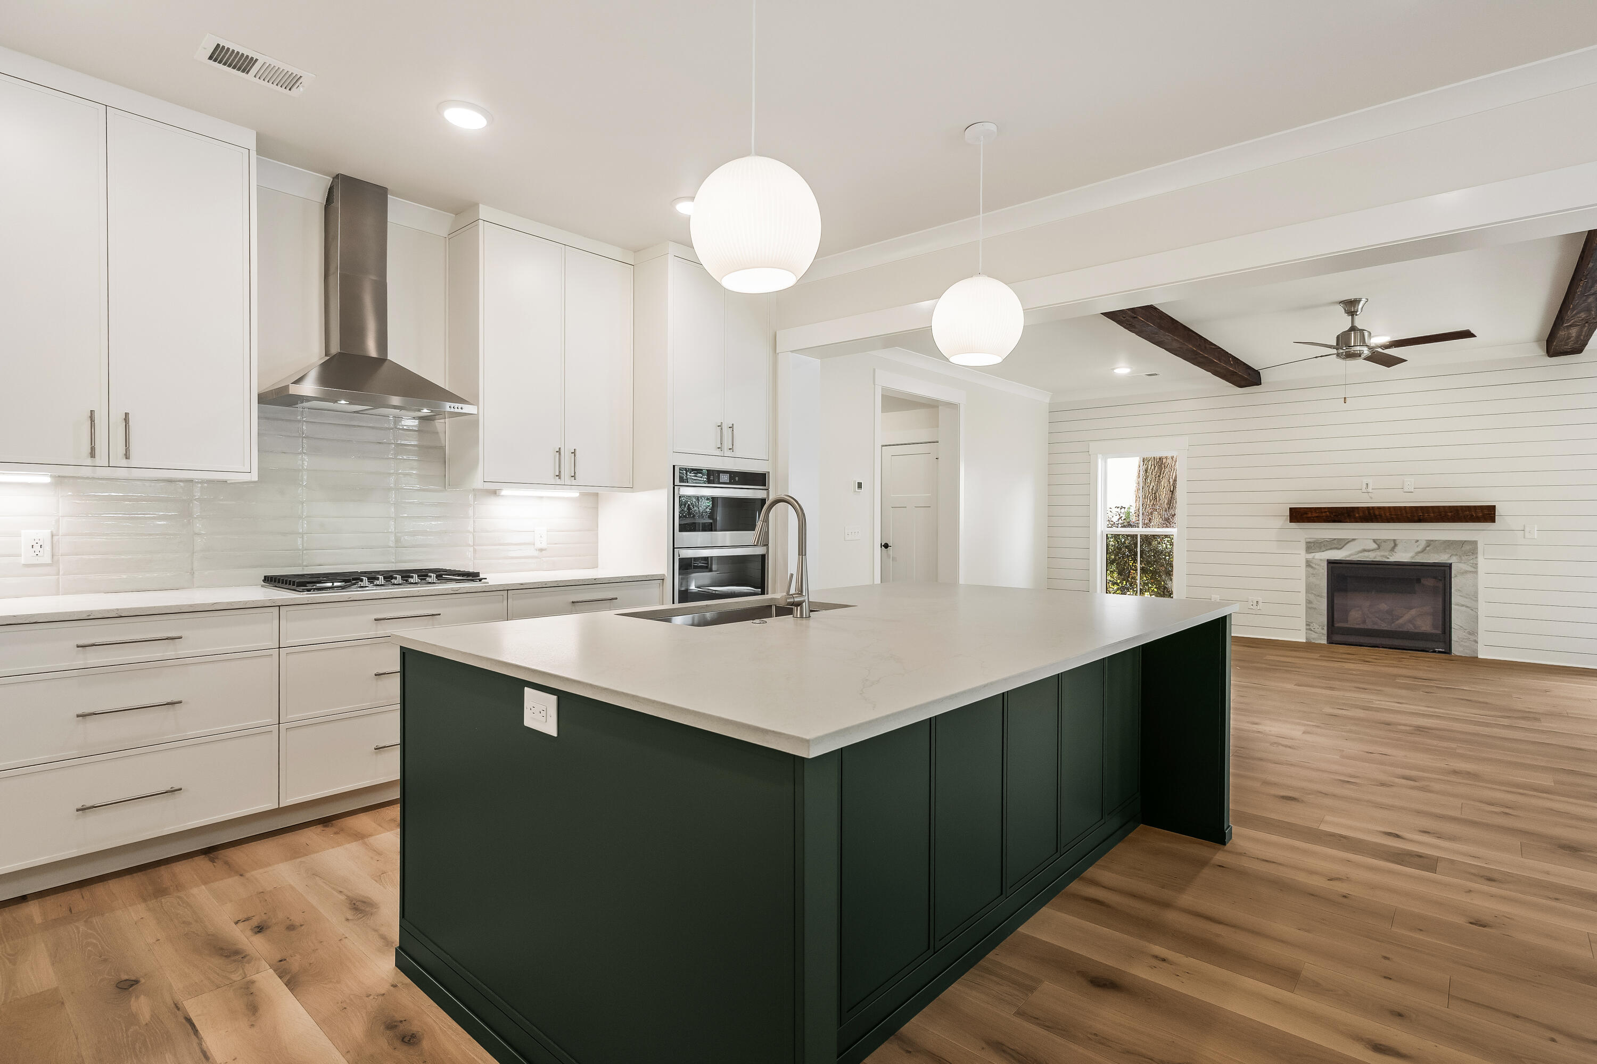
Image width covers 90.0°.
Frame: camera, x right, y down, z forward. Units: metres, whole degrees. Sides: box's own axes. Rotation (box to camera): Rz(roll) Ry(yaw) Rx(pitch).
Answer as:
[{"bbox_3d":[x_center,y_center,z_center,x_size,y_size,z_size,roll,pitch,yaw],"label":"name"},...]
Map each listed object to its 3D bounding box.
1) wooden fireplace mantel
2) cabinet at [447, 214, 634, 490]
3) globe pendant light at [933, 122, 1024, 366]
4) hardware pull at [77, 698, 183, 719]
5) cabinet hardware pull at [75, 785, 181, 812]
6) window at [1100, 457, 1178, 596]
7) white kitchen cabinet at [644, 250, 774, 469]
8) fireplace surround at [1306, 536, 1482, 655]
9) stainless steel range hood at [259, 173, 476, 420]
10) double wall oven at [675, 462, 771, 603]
[{"bbox_3d":[5.497,-0.160,7.456,1.520,0.148,0.200,1,1,41],"label":"wooden fireplace mantel"},{"bbox_3d":[-1.362,-0.896,4.306,0.345,1.345,0.914,1,1,41],"label":"cabinet"},{"bbox_3d":[0.701,-1.106,3.071,0.345,0.895,0.345,0,1,0],"label":"globe pendant light"},{"bbox_3d":[-2.218,0.586,2.652,0.036,0.012,0.272,1,1,41],"label":"hardware pull"},{"bbox_3d":[-2.221,0.888,2.656,0.036,0.012,0.272,1,1,41],"label":"cabinet hardware pull"},{"bbox_3d":[3.871,-0.012,9.100,0.870,1.740,0.100,1,1,41],"label":"window"},{"bbox_3d":[-0.667,-0.969,4.861,0.640,1.170,0.840,1,1,41],"label":"white kitchen cabinet"},{"bbox_3d":[5.550,0.596,7.526,1.310,1.030,0.060,1,1,41],"label":"fireplace surround"},{"bbox_3d":[-1.920,-1.060,3.573,0.465,1.035,0.763,1,1,41],"label":"stainless steel range hood"},{"bbox_3d":[-0.641,0.169,4.846,0.605,1.075,0.756,1,1,41],"label":"double wall oven"}]

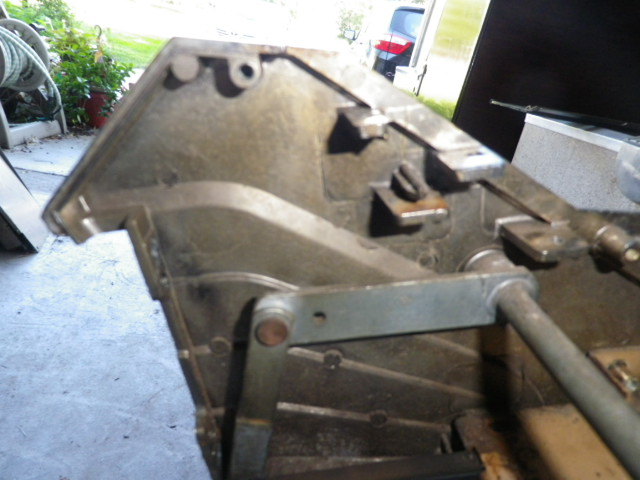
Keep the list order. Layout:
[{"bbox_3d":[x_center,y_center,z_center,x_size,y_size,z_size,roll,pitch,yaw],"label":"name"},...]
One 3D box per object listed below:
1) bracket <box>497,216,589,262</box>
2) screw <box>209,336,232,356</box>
[{"bbox_3d":[0.192,-0.003,0.402,0.038,0.013,0.076,-9,19,1],"label":"bracket"},{"bbox_3d":[-0.102,0.110,0.467,0.020,0.020,0.007,-9,19,1],"label":"screw"}]

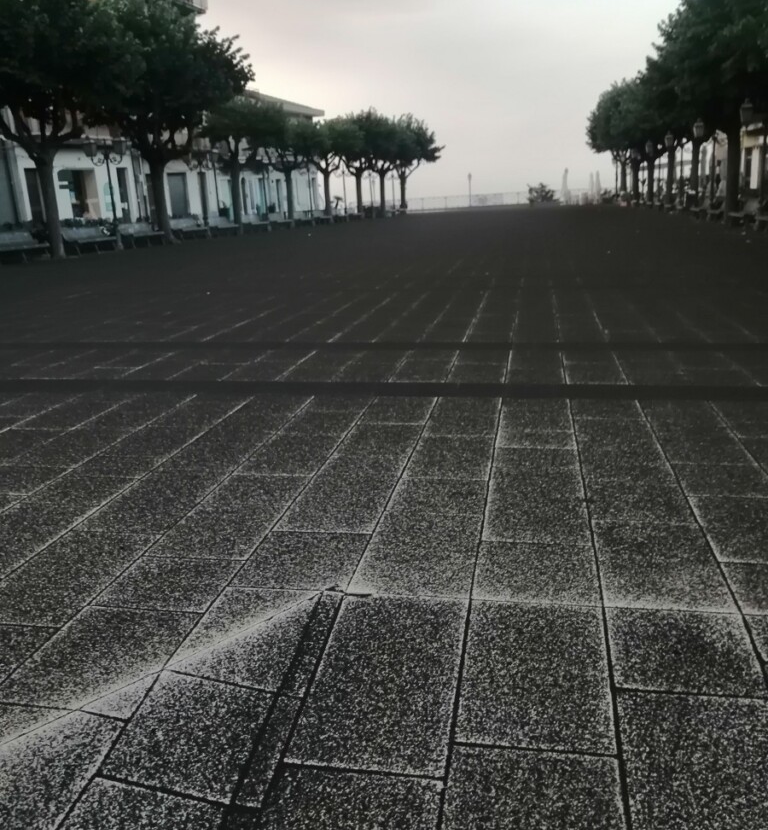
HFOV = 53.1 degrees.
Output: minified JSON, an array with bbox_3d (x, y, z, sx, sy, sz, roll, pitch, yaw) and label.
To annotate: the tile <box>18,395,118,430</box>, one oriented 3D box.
[{"bbox_3d":[-2.050,0.005,5.108,0.445,0.040,0.740,0,16,11],"label":"tile"}]

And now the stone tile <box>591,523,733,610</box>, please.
[{"bbox_3d":[0.933,0.521,2.635,0.389,0.050,0.645,0,16,11],"label":"stone tile"}]

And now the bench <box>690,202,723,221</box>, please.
[{"bbox_3d":[11.962,-7.611,28.547,0.650,0.820,1.900,0,16,11],"label":"bench"}]

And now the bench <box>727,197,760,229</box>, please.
[{"bbox_3d":[10.230,-5.745,21.866,0.600,0.800,2.000,0,16,11],"label":"bench"}]

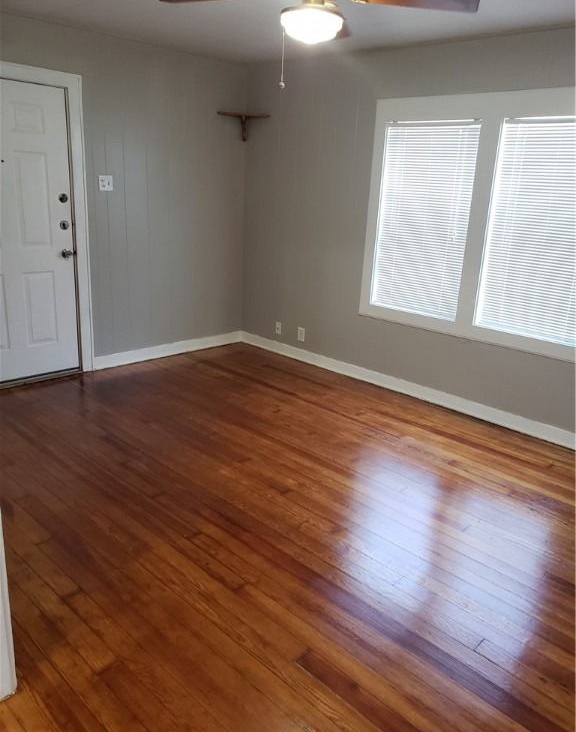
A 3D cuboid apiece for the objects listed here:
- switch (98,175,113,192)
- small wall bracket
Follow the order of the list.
[{"bbox_3d":[-1.372,-1.384,4.374,0.016,0.114,0.111,19,23,41],"label":"switch"},{"bbox_3d":[-0.375,-2.108,5.104,0.450,0.220,0.220,3,17,-1],"label":"small wall bracket"}]

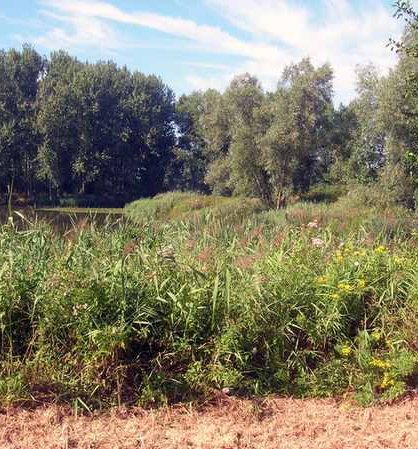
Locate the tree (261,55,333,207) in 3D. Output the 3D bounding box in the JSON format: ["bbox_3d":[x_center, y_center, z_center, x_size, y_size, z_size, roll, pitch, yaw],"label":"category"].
[{"bbox_3d":[5.775,-5.807,38.000,4.600,9.900,4.600,0,4,0],"label":"tree"}]

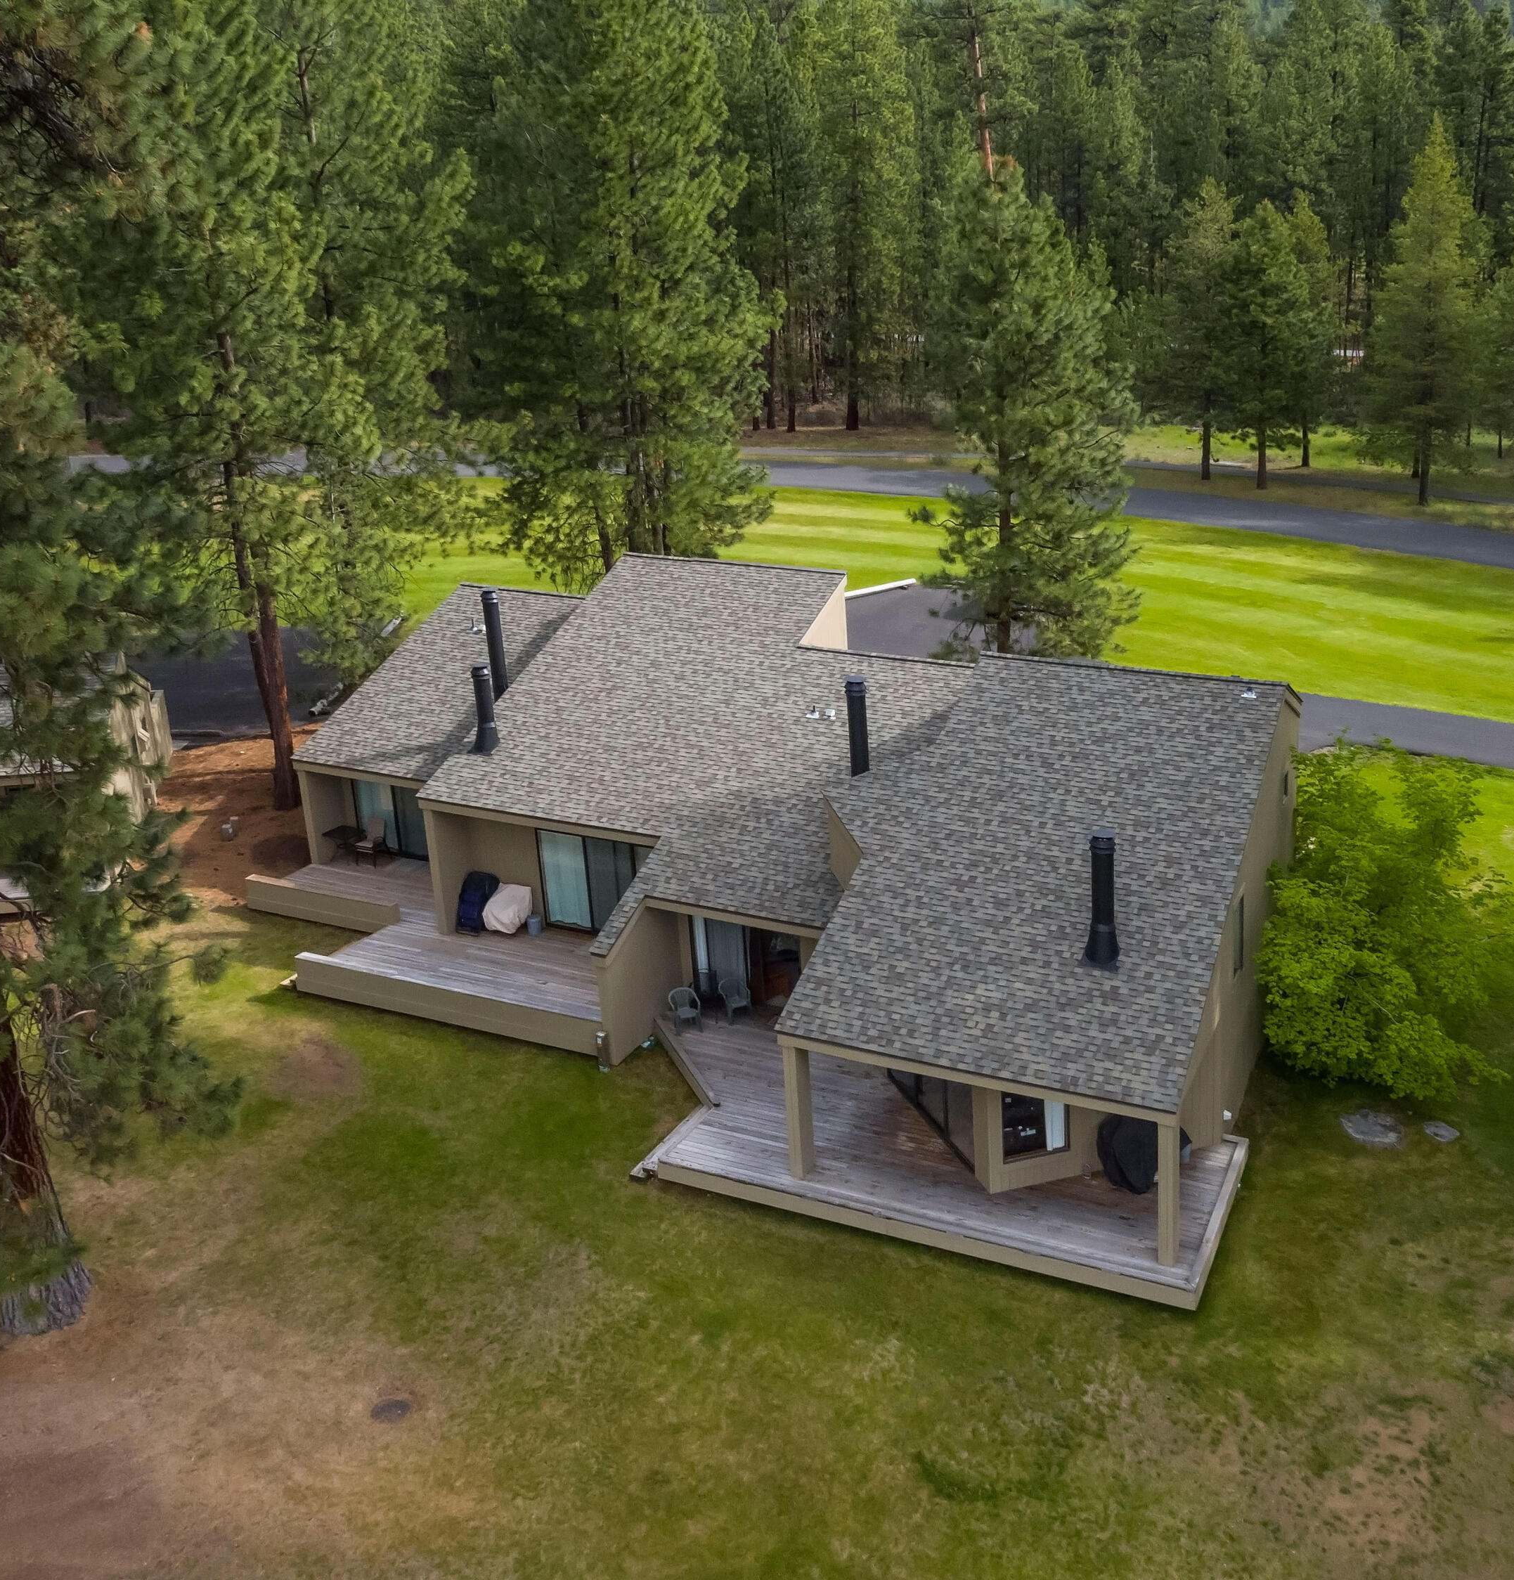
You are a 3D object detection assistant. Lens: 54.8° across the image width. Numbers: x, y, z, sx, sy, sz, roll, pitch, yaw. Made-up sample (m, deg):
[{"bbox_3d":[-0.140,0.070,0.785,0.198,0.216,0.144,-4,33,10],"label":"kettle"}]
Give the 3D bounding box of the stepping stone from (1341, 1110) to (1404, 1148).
[{"bbox_3d":[11.021,5.973,25.999,1.100,0.160,1.000,7,22,26],"label":"stepping stone"}]

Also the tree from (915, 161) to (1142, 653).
[{"bbox_3d":[8.259,-10.259,45.654,6.800,17.600,6.800,7,22,26],"label":"tree"}]

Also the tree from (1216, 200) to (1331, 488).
[{"bbox_3d":[29.569,-25.416,84.218,6.300,15.942,6.300,7,22,26],"label":"tree"}]

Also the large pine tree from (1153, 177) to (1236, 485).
[{"bbox_3d":[26.812,-27.488,88.267,5.600,17.273,5.600,7,22,26],"label":"large pine tree"}]

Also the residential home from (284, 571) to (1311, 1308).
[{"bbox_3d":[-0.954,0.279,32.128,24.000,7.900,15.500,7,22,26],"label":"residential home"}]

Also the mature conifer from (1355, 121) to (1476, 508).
[{"bbox_3d":[34.696,-24.511,76.099,6.300,19.155,6.300,7,22,26],"label":"mature conifer"}]

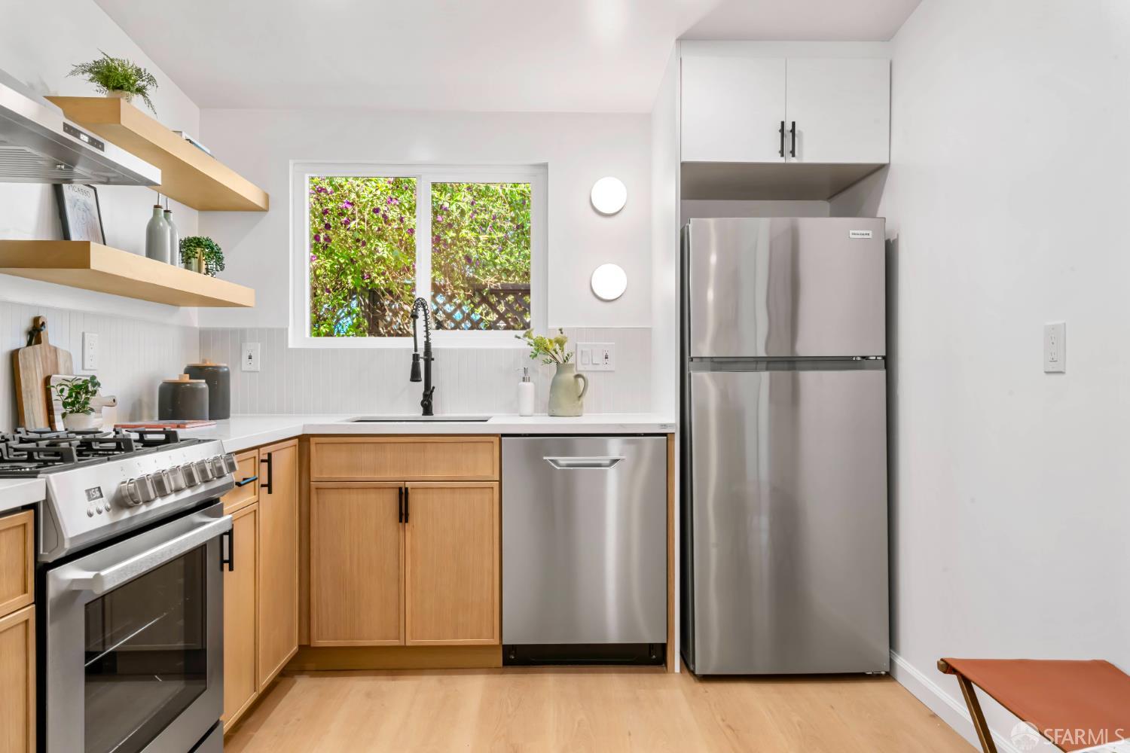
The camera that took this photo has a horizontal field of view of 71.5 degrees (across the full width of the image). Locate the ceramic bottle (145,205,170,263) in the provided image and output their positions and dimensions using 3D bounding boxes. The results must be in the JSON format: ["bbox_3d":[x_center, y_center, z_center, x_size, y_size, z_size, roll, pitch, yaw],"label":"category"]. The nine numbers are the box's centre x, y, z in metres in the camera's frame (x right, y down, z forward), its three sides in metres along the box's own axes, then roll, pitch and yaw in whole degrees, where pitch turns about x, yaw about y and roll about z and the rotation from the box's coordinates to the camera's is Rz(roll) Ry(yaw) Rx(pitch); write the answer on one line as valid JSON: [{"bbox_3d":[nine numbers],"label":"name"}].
[{"bbox_3d":[-1.482,-0.505,2.855,0.079,0.238,0.079,0,0,-1],"label":"ceramic bottle"}]

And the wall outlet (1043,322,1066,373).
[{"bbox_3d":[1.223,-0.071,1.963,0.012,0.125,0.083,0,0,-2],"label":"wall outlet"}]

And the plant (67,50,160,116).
[{"bbox_3d":[-1.431,-0.916,2.501,0.253,0.229,0.253,0,0,-2],"label":"plant"}]

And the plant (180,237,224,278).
[{"bbox_3d":[-1.437,-0.458,3.104,0.162,0.195,0.162,0,0,-2],"label":"plant"}]

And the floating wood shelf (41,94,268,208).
[{"bbox_3d":[-1.441,-0.765,2.849,0.295,0.076,1.198,0,0,-2],"label":"floating wood shelf"}]

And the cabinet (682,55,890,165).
[{"bbox_3d":[0.804,-0.982,3.196,0.774,0.396,0.632,0,0,-2],"label":"cabinet"}]

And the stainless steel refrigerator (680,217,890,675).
[{"bbox_3d":[0.800,0.259,3.157,0.715,1.662,0.665,0,0,-2],"label":"stainless steel refrigerator"}]

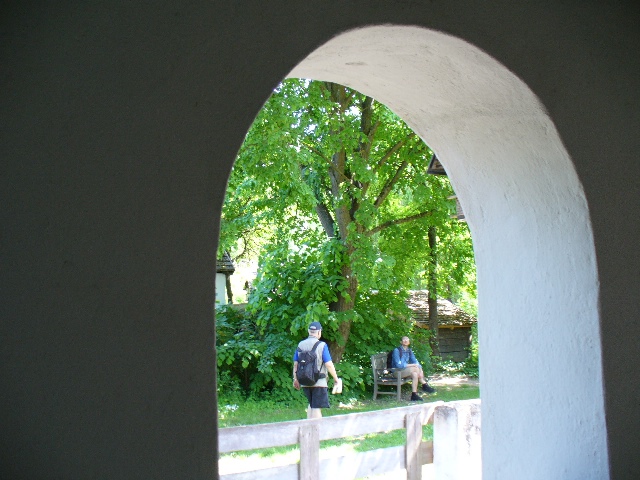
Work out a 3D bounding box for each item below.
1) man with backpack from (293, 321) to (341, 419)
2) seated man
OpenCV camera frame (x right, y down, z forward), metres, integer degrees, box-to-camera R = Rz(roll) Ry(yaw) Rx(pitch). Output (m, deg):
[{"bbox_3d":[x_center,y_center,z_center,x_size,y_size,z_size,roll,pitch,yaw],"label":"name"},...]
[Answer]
[{"bbox_3d":[-0.050,2.052,9.750,0.620,1.770,0.520,-2,-3,21],"label":"man with backpack"},{"bbox_3d":[1.845,2.546,13.500,0.820,1.280,0.520,-2,-4,32],"label":"seated man"}]

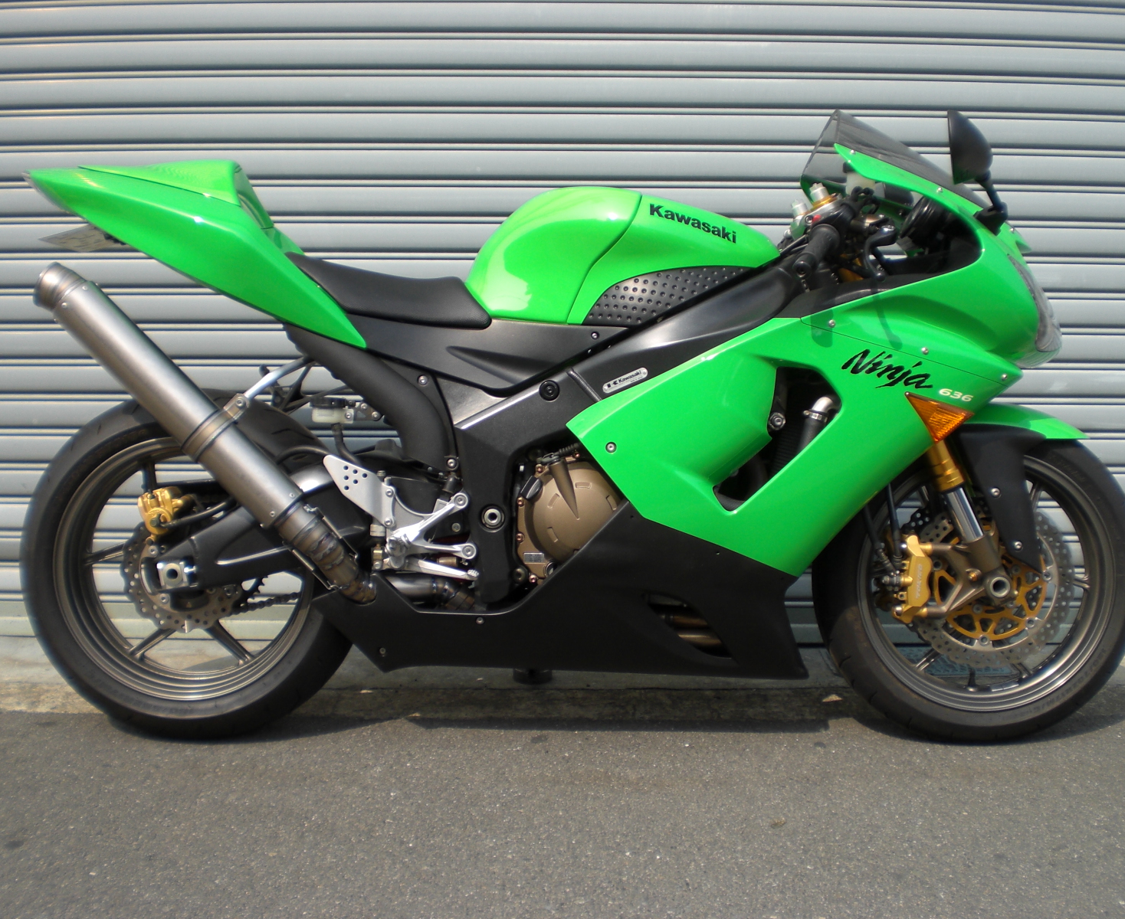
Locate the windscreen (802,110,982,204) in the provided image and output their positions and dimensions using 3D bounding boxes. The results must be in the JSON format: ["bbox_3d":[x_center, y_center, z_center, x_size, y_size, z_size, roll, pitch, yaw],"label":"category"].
[{"bbox_3d":[0.597,-0.527,2.355,0.285,0.170,0.310,0,2,0],"label":"windscreen"}]

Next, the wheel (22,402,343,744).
[{"bbox_3d":[-0.655,0.188,2.375,0.630,0.630,0.180,0,3,1],"label":"wheel"}]

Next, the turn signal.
[{"bbox_3d":[0.610,-0.068,2.170,0.105,0.080,0.050,-1,3,-25],"label":"turn signal"}]

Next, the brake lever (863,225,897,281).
[{"bbox_3d":[0.505,-0.330,2.140,0.055,0.040,0.160,1,35,21],"label":"brake lever"}]

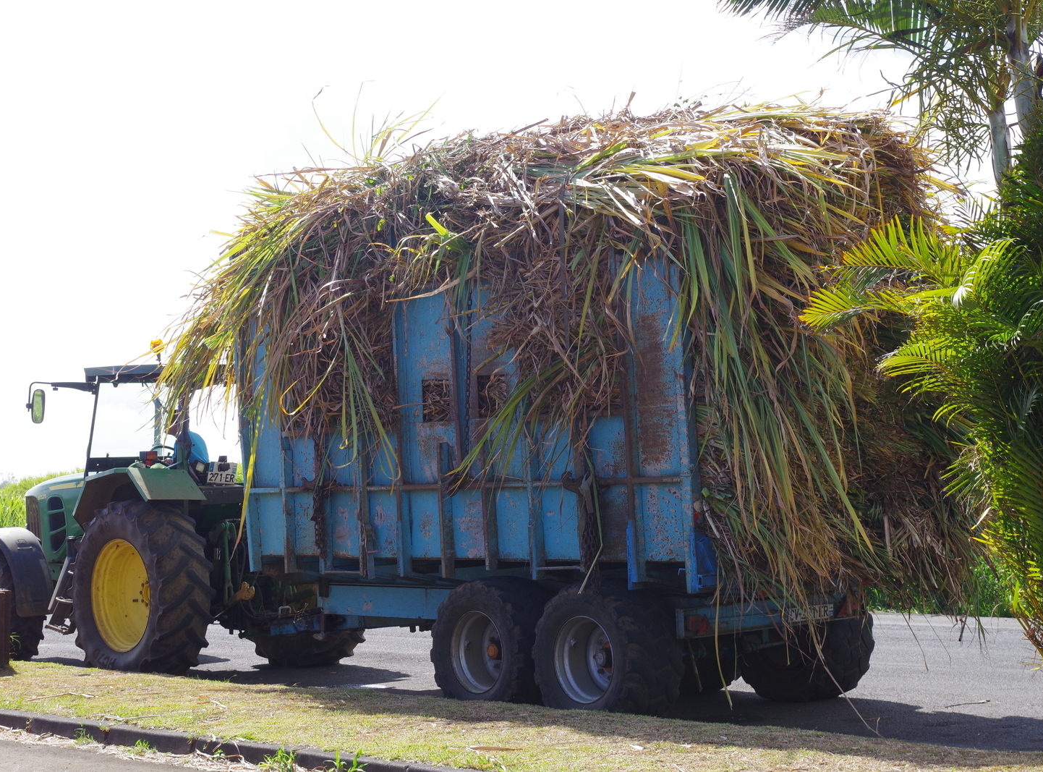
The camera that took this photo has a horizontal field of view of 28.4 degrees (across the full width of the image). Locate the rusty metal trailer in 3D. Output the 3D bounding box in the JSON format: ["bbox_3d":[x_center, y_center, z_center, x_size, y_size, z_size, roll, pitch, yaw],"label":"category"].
[{"bbox_3d":[0.025,0.820,16.390,2.550,3.310,6.300,-1,-3,-40],"label":"rusty metal trailer"}]

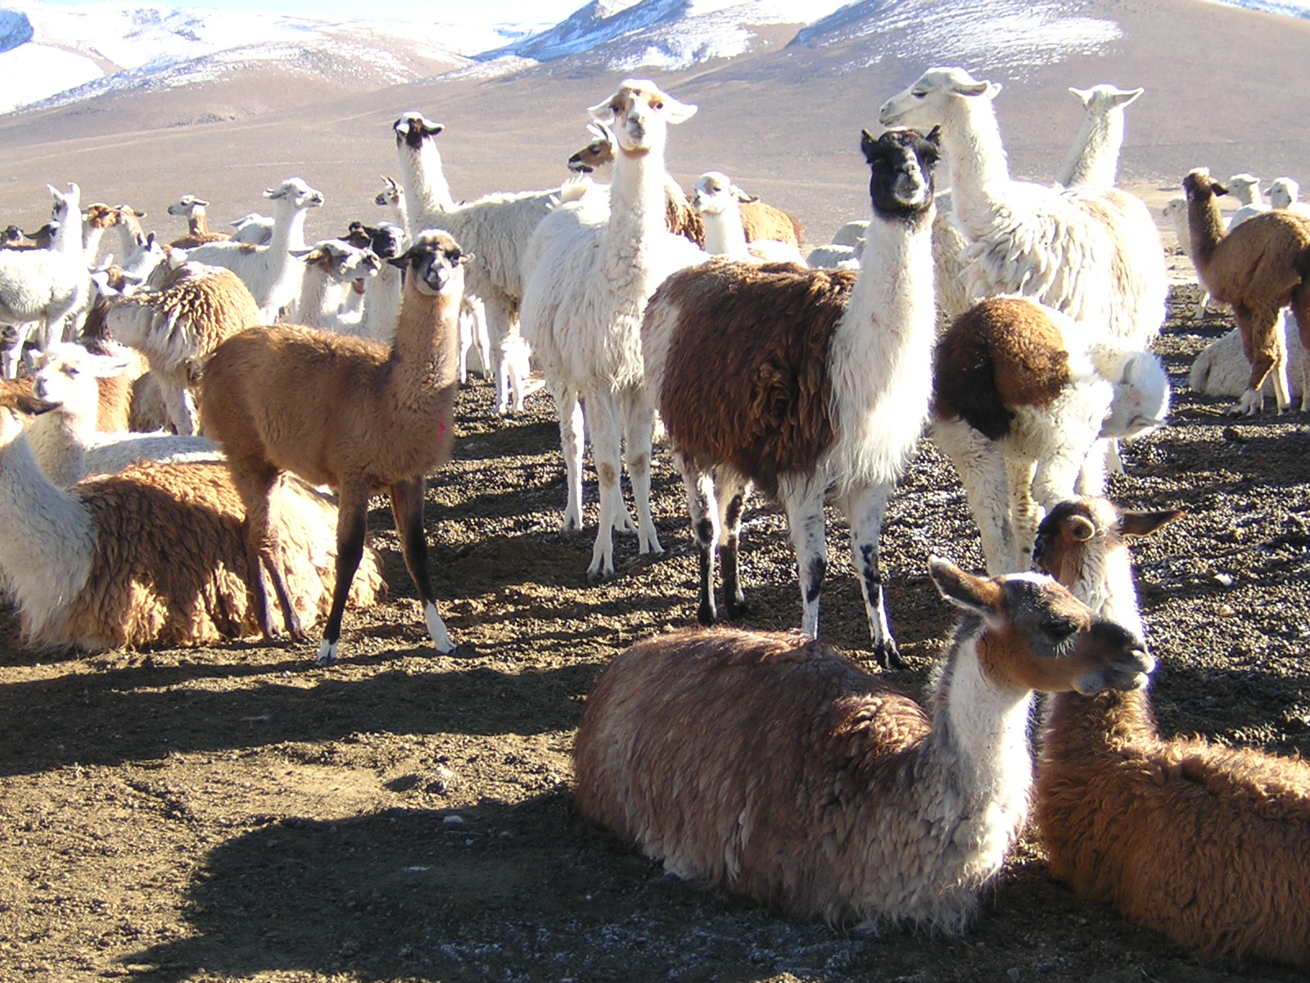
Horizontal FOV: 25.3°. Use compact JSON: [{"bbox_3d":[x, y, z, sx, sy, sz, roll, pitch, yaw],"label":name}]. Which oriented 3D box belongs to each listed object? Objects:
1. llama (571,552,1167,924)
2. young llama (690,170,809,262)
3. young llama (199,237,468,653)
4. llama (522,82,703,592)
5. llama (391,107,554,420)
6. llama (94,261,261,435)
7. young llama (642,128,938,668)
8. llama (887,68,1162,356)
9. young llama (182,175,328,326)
[{"bbox_3d":[0.390,0.421,5.810,0.560,0.680,1.250,-6,9,-43],"label":"llama"},{"bbox_3d":[0.480,-1.065,15.724,0.420,1.270,1.000,6,9,43],"label":"young llama"},{"bbox_3d":[-0.930,-0.145,8.349,0.930,1.200,0.380,5,9,38],"label":"young llama"},{"bbox_3d":[-0.150,-0.617,10.351,0.580,1.660,1.200,-1,7,-7],"label":"llama"},{"bbox_3d":[-0.940,-1.193,15.405,1.150,1.600,0.470,-5,9,-37],"label":"llama"},{"bbox_3d":[-2.080,-0.532,12.745,0.460,0.920,1.100,6,9,41],"label":"llama"},{"bbox_3d":[0.400,-0.303,8.492,0.500,1.480,1.100,-6,9,-39],"label":"young llama"},{"bbox_3d":[1.600,-0.915,12.496,1.250,1.740,0.530,1,7,12],"label":"llama"},{"bbox_3d":[-2.350,-1.184,16.927,1.000,1.220,0.380,5,9,38],"label":"young llama"}]

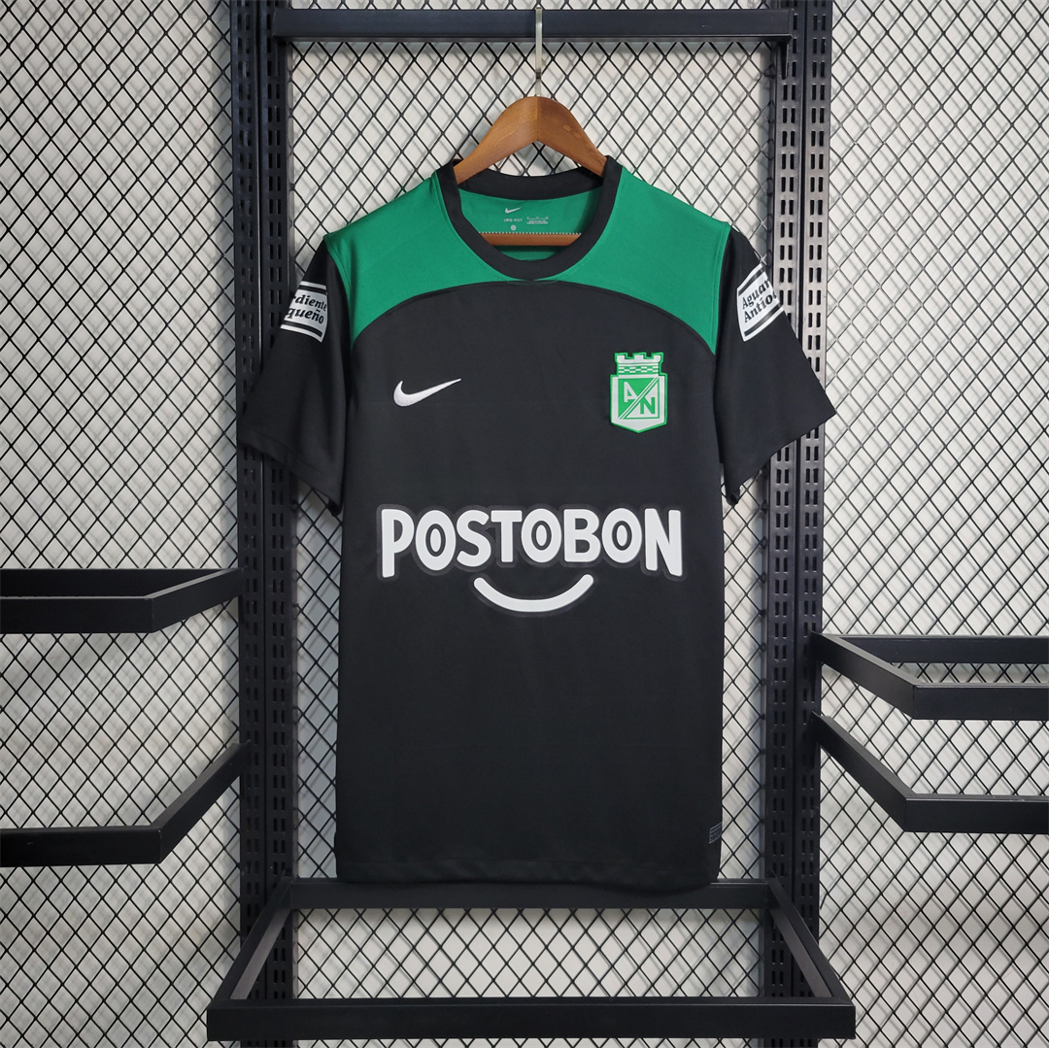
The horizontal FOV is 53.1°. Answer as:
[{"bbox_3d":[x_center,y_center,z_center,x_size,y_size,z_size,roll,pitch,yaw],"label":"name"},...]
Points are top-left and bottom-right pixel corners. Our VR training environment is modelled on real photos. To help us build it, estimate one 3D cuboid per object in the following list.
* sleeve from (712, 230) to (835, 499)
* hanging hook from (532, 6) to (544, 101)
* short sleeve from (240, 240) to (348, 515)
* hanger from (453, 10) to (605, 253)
[{"bbox_3d":[0.262,-0.165,1.100,0.128,0.288,0.075,0,2,1],"label":"sleeve"},{"bbox_3d":[0.015,-0.500,1.110,0.010,0.097,0.045,0,2,1],"label":"hanging hook"},{"bbox_3d":[-0.242,-0.154,1.100,0.116,0.285,0.075,0,2,1],"label":"short sleeve"},{"bbox_3d":[0.007,-0.416,1.100,0.420,0.250,0.050,0,2,1],"label":"hanger"}]

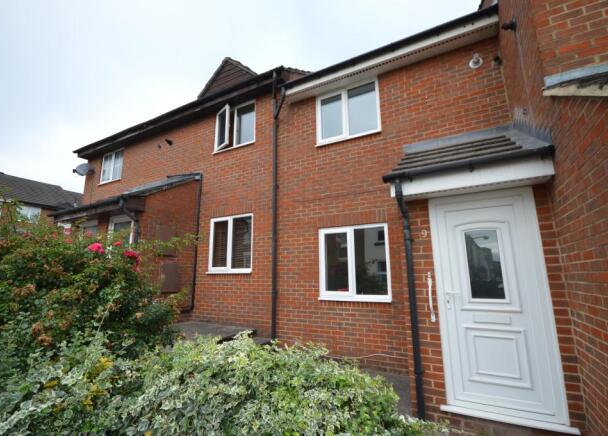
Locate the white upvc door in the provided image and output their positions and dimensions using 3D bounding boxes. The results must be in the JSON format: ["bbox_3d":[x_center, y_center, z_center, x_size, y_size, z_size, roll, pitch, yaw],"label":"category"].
[{"bbox_3d":[1.805,0.778,2.660,0.950,2.100,0.100,-6,-13,27],"label":"white upvc door"}]

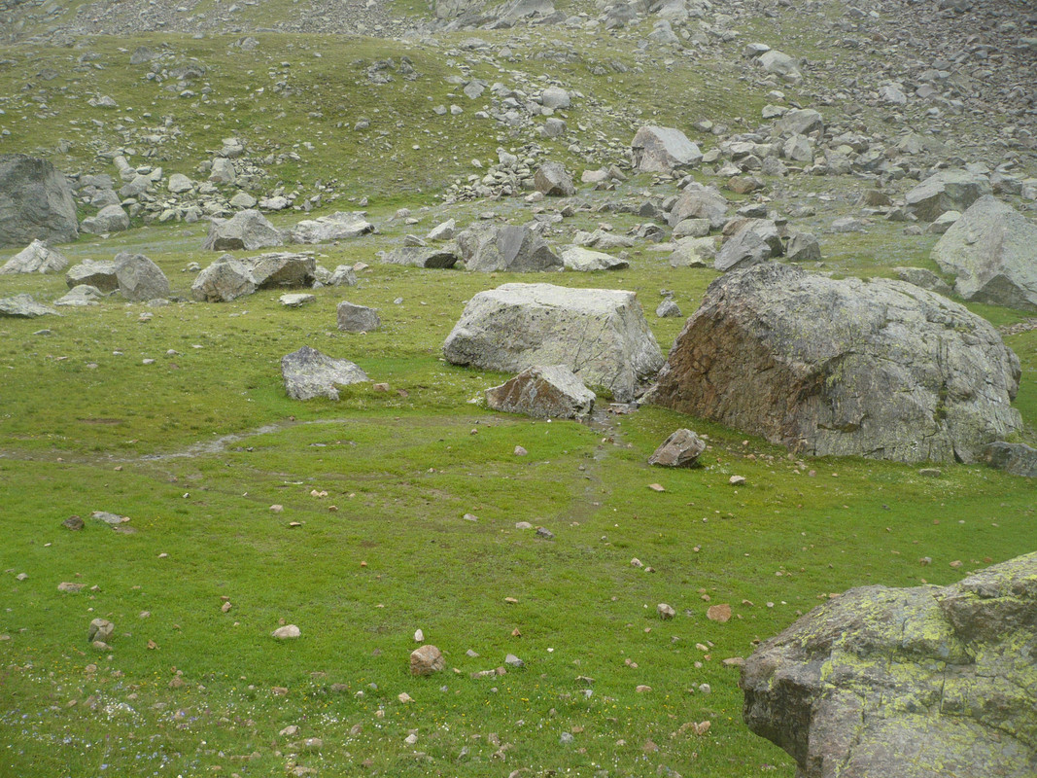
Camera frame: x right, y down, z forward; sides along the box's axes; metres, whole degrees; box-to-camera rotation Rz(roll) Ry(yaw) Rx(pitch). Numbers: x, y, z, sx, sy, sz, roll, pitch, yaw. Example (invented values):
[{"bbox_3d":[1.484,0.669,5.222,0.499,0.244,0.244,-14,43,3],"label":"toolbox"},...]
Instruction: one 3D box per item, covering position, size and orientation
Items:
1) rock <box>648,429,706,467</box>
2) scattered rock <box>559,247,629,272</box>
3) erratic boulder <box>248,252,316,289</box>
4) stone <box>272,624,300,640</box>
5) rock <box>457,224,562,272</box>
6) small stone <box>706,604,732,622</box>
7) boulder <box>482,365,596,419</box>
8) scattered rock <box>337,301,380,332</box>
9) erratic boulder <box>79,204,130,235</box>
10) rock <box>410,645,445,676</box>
[{"bbox_3d":[1.776,0.612,11.687,0.629,0.358,0.510,2,14,9],"label":"rock"},{"bbox_3d":[2.028,-3.528,28.116,1.803,0.550,1.443,0,13,0],"label":"scattered rock"},{"bbox_3d":[-5.211,-2.652,22.932,1.420,0.708,1.094,-3,14,-12],"label":"erratic boulder"},{"bbox_3d":[-1.695,1.759,7.662,0.203,0.079,0.146,-3,14,-13],"label":"stone"},{"bbox_3d":[-0.231,-3.772,27.921,2.787,1.139,1.812,0,13,0],"label":"rock"},{"bbox_3d":[1.518,1.674,7.929,0.183,0.115,0.150,3,14,11],"label":"small stone"},{"bbox_3d":[0.283,-0.035,13.788,1.428,0.596,0.928,0,14,1],"label":"boulder"},{"bbox_3d":[-2.953,-1.345,19.233,0.759,0.505,0.577,-2,14,-9],"label":"scattered rock"},{"bbox_3d":[-13.232,-5.424,33.463,1.466,0.893,1.265,-5,15,-21],"label":"erratic boulder"},{"bbox_3d":[-0.671,1.998,7.783,0.256,0.165,0.217,0,13,0],"label":"rock"}]

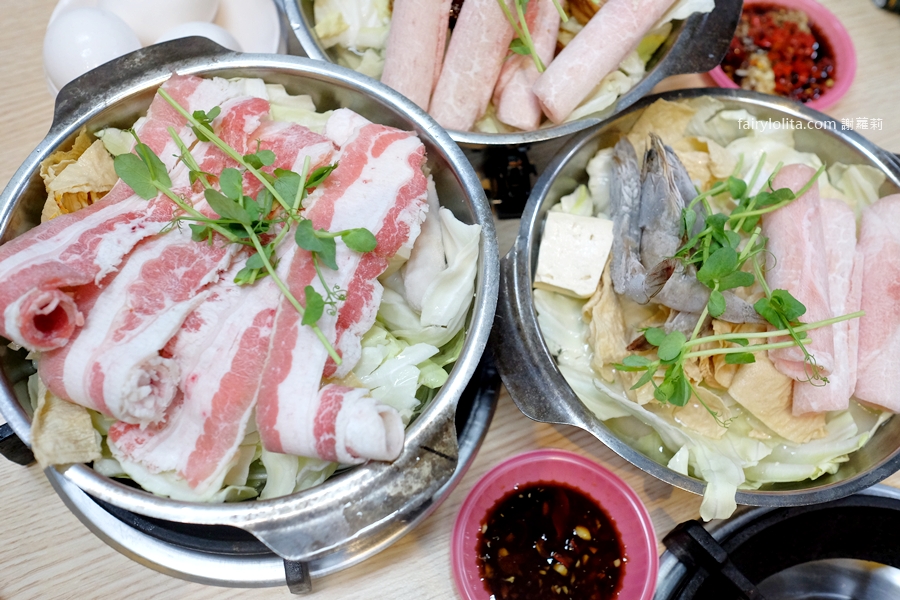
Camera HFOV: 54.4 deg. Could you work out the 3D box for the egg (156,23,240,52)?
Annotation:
[{"bbox_3d":[-0.122,-0.112,0.426,0.052,0.049,0.047,9,69,0],"label":"egg"}]

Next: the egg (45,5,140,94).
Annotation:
[{"bbox_3d":[-0.173,-0.117,0.426,0.047,0.052,0.049,-29,73,-14],"label":"egg"}]

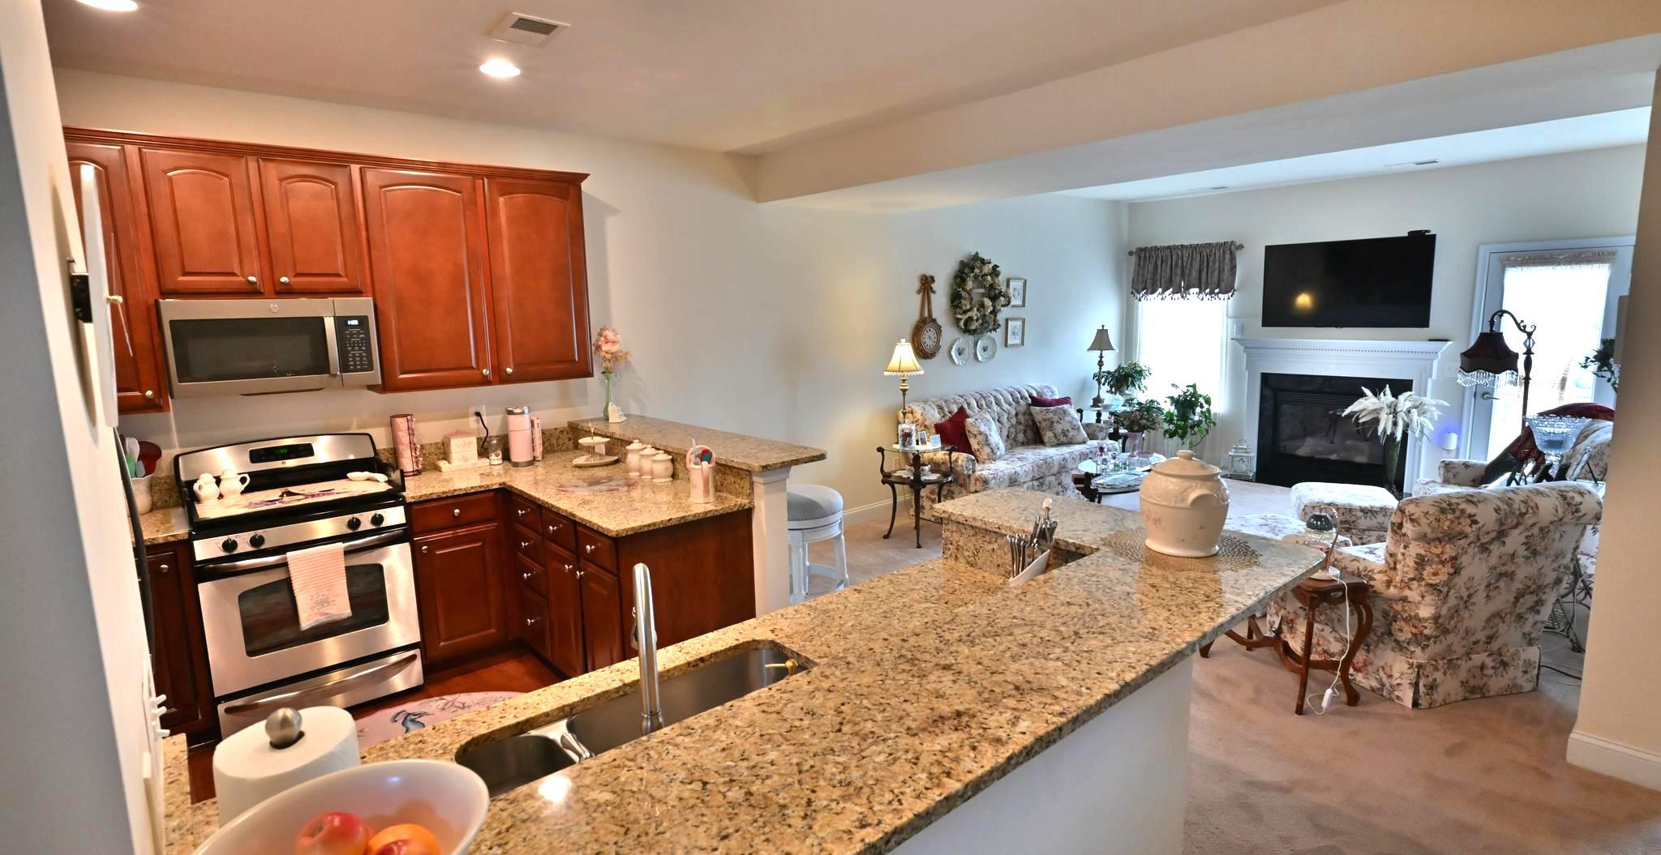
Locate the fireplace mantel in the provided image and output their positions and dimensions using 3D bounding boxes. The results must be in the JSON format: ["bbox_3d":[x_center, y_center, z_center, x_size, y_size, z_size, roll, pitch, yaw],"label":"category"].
[{"bbox_3d":[4.640,-0.152,7.260,0.230,1.320,1.710,-9,12,-41],"label":"fireplace mantel"}]

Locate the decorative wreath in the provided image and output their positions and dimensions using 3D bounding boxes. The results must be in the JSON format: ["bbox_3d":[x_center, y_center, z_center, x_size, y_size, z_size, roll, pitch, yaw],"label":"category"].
[{"bbox_3d":[1.315,-1.193,6.933,0.740,0.730,0.140,-9,12,-40],"label":"decorative wreath"}]

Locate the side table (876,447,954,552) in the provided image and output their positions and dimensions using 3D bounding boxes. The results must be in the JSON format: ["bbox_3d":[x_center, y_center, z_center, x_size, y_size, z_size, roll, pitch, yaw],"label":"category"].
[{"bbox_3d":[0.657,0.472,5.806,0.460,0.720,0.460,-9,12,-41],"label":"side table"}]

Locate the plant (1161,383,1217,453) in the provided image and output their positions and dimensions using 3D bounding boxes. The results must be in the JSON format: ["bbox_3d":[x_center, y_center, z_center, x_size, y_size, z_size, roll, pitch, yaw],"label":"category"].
[{"bbox_3d":[3.553,-0.095,7.758,0.480,0.670,0.500,-9,12,-40],"label":"plant"}]

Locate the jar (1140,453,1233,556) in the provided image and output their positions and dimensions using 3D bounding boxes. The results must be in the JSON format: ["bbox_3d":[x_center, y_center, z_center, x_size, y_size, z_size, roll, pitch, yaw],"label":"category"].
[{"bbox_3d":[0.923,0.186,2.064,0.245,0.255,0.240,0,9,12],"label":"jar"}]

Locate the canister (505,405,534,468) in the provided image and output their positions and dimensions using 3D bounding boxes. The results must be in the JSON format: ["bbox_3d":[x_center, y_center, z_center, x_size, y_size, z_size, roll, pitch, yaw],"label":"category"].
[{"bbox_3d":[-1.691,0.047,4.282,0.130,0.305,0.130,-5,10,-24],"label":"canister"}]

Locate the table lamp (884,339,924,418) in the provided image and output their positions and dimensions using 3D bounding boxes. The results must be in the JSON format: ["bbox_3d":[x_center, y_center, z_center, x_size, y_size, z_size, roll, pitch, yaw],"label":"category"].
[{"bbox_3d":[0.568,-0.273,5.916,0.295,0.780,0.295,-1,9,0],"label":"table lamp"}]

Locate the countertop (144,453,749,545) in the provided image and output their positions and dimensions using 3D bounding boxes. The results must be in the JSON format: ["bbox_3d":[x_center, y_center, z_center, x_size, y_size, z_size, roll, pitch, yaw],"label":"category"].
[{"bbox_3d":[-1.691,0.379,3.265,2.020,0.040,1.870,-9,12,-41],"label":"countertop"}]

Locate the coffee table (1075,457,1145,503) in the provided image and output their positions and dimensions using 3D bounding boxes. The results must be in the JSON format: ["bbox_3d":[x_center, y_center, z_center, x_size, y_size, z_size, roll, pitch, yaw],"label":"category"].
[{"bbox_3d":[2.333,0.502,6.200,1.080,0.460,0.560,-9,12,-41],"label":"coffee table"}]

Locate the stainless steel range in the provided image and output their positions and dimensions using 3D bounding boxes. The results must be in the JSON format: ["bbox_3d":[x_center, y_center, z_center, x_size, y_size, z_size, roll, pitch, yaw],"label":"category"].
[{"bbox_3d":[-2.381,0.667,3.552,0.760,1.176,0.690,-9,12,-40],"label":"stainless steel range"}]

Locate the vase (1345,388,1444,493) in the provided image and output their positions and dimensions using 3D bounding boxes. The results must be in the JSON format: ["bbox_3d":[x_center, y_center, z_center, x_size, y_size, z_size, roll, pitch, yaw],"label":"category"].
[{"bbox_3d":[4.650,0.137,6.519,0.680,0.980,0.740,-9,12,-40],"label":"vase"}]

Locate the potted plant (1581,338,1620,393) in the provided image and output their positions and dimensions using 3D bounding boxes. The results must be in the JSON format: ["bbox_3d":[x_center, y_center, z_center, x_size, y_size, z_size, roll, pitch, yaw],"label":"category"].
[{"bbox_3d":[5.103,-0.371,5.121,0.400,0.480,0.400,-9,12,-40],"label":"potted plant"}]

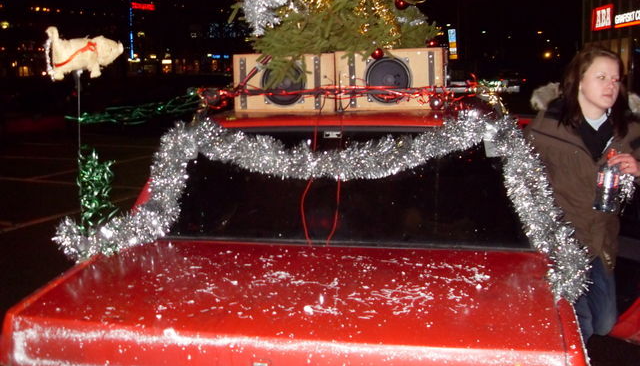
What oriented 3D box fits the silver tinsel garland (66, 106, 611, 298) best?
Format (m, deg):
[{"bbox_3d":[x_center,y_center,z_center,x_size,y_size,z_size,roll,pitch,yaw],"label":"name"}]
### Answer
[{"bbox_3d":[-0.004,0.025,2.292,1.680,0.500,0.780,1,9,13],"label":"silver tinsel garland"}]

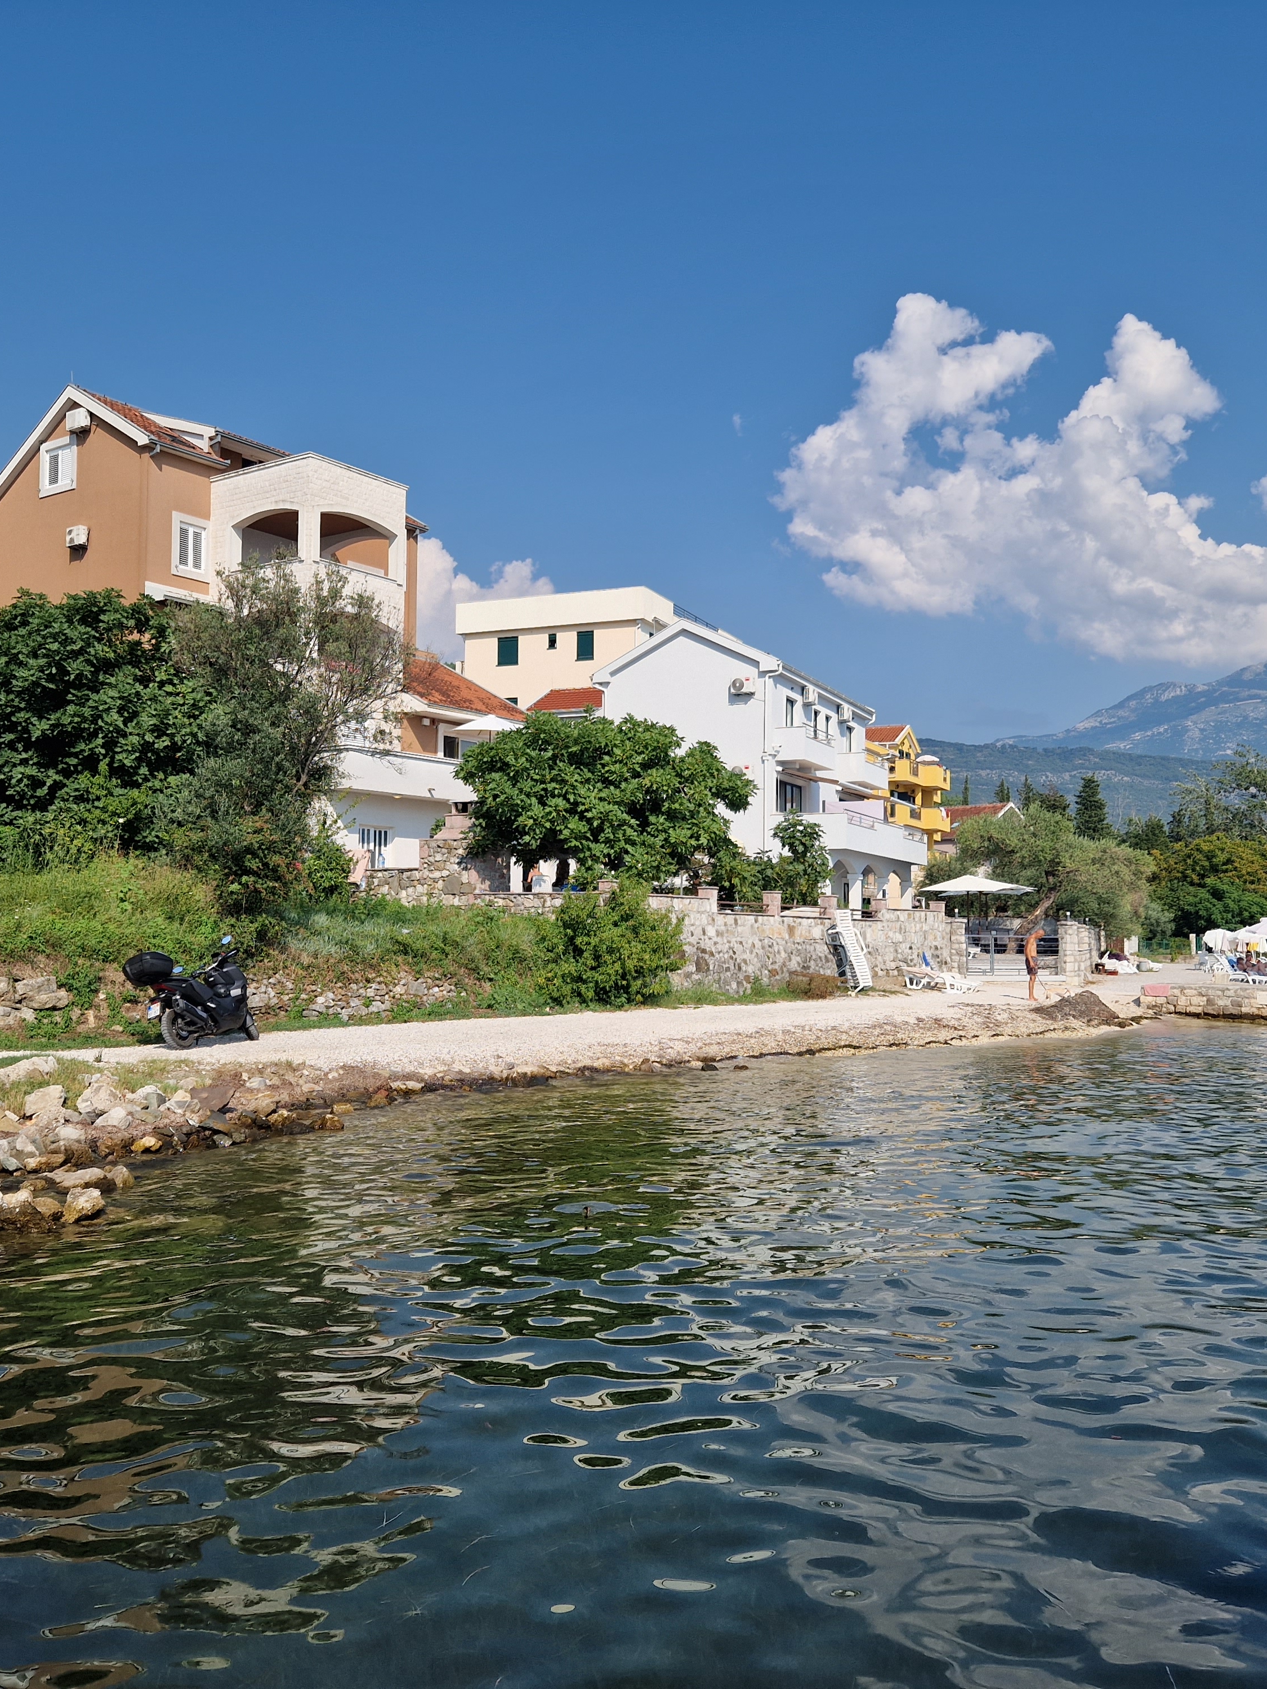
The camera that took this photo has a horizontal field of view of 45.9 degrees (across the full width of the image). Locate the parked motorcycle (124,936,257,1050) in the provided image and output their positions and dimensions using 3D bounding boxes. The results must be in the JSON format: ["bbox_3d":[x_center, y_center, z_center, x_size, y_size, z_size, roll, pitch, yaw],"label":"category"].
[{"bbox_3d":[-5.714,1.927,19.400,0.780,1.330,2.100,-1,-4,17],"label":"parked motorcycle"}]

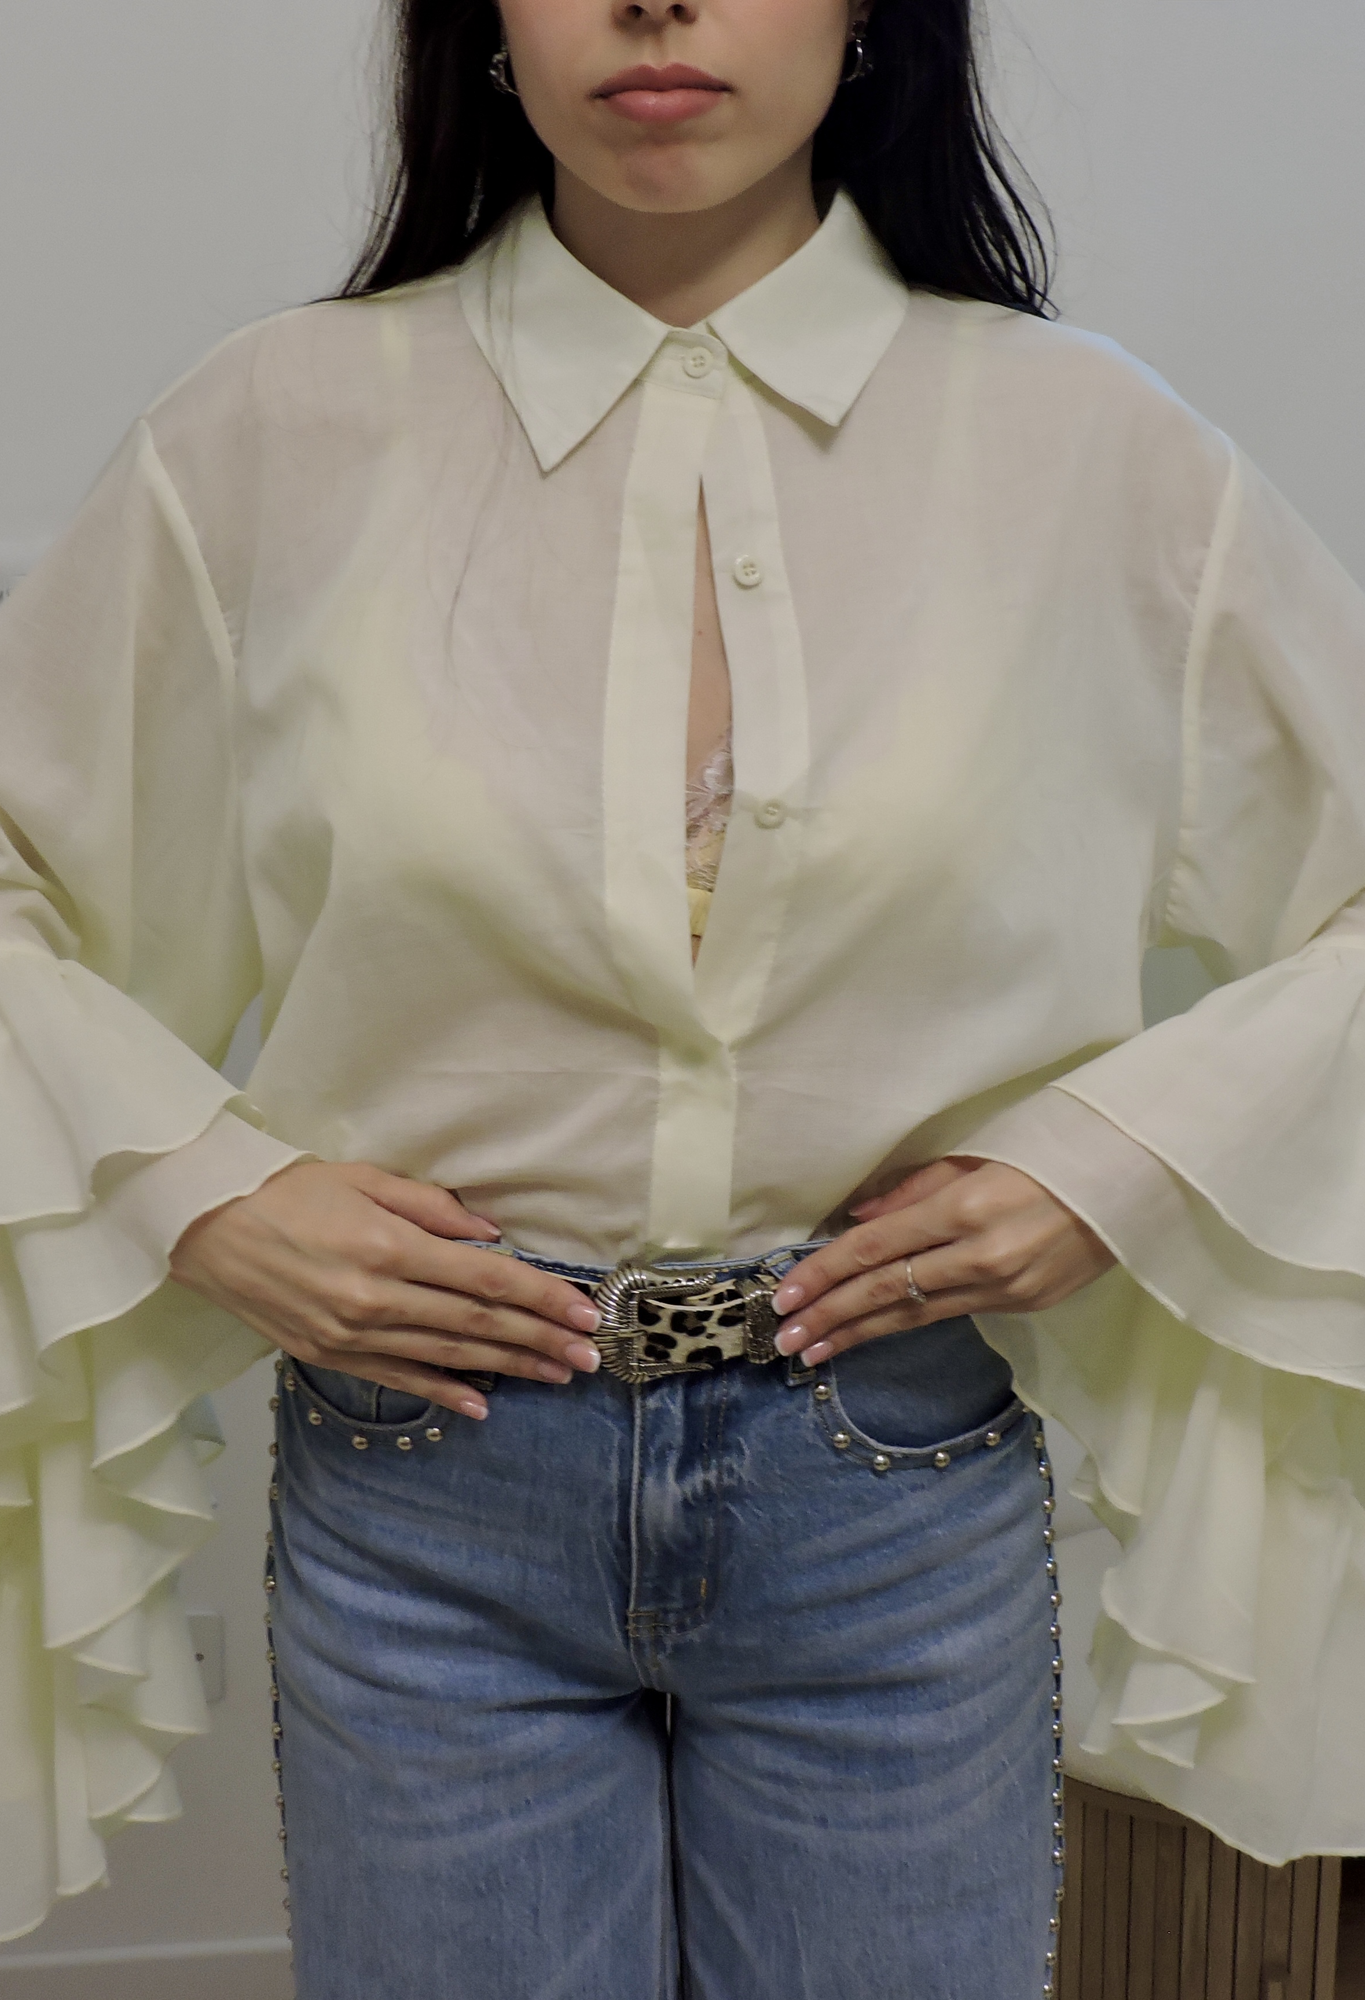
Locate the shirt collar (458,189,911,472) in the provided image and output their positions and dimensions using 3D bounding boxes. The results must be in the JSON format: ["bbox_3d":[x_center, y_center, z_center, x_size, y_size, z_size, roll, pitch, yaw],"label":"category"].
[{"bbox_3d":[0.002,-0.267,1.218,0.178,0.115,0.155,-1,16,0],"label":"shirt collar"}]

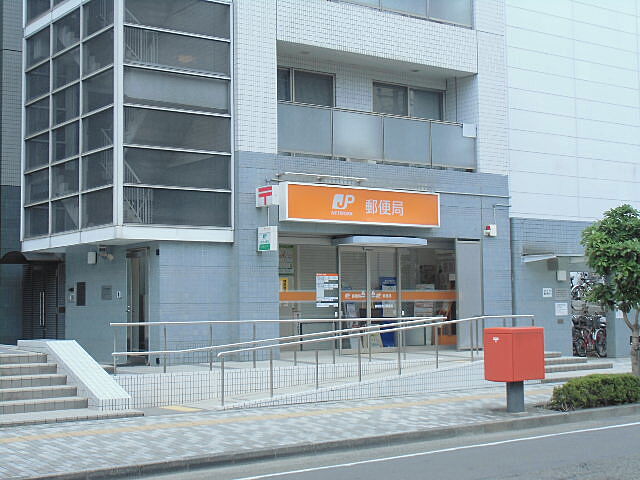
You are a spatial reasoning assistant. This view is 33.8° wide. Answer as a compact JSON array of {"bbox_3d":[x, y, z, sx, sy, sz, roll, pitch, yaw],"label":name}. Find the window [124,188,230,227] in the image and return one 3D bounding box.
[{"bbox_3d":[-2.631,-0.594,19.713,2.240,0.690,0.100,2,-5,-36],"label":"window"}]

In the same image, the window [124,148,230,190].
[{"bbox_3d":[-2.641,-1.318,19.761,2.240,0.690,0.100,2,-5,-36],"label":"window"}]

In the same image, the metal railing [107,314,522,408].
[{"bbox_3d":[0.494,1.964,17.939,8.350,1.260,1.450,2,-5,-40],"label":"metal railing"}]

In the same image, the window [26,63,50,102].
[{"bbox_3d":[-5.952,-3.318,22.292,0.100,0.690,1.380,2,-5,-36],"label":"window"}]

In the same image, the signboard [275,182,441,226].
[{"bbox_3d":[0.901,-0.680,21.891,4.000,0.740,0.310,2,-5,-36],"label":"signboard"}]

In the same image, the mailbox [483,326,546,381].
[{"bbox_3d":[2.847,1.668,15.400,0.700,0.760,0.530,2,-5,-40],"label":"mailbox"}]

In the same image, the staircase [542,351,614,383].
[{"bbox_3d":[5.051,2.579,22.007,3.100,0.520,1.450,2,-5,-40],"label":"staircase"}]

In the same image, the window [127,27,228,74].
[{"bbox_3d":[-2.670,-3.528,19.905,2.240,0.690,0.100,2,-5,-36],"label":"window"}]

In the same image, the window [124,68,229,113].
[{"bbox_3d":[-2.660,-2.789,19.857,2.240,0.690,0.100,2,-5,-36],"label":"window"}]

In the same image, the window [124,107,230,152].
[{"bbox_3d":[-2.650,-2.051,19.808,2.240,0.690,0.100,2,-5,-36],"label":"window"}]

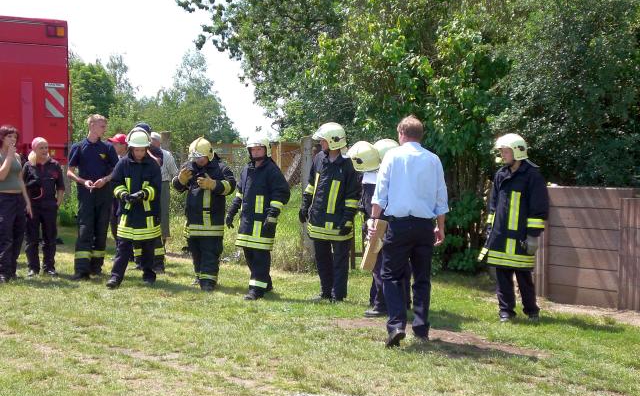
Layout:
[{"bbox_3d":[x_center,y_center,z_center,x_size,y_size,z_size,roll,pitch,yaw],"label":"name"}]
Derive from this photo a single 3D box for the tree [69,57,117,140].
[{"bbox_3d":[-5.962,-1.996,30.000,2.000,3.500,2.000,0,4,0],"label":"tree"}]

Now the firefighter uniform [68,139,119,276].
[{"bbox_3d":[-2.479,0.120,12.750,0.540,1.520,0.380,-1,4,-9],"label":"firefighter uniform"}]

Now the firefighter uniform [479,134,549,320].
[{"bbox_3d":[1.753,0.263,10.550,0.540,1.620,0.400,4,5,44],"label":"firefighter uniform"}]

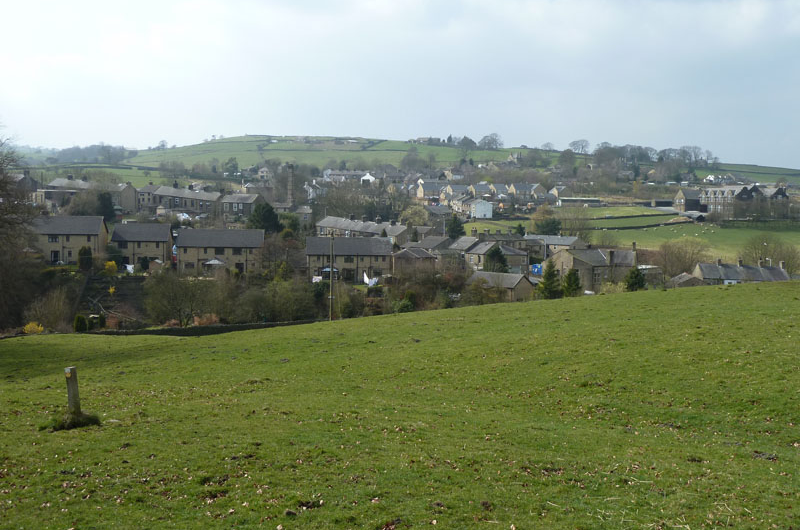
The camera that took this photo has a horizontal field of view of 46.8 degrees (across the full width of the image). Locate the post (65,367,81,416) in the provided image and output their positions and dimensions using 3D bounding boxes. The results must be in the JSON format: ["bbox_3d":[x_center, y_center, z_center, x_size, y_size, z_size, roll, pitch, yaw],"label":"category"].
[{"bbox_3d":[-4.597,1.779,13.000,0.125,0.670,0.125,-4,5,12],"label":"post"}]

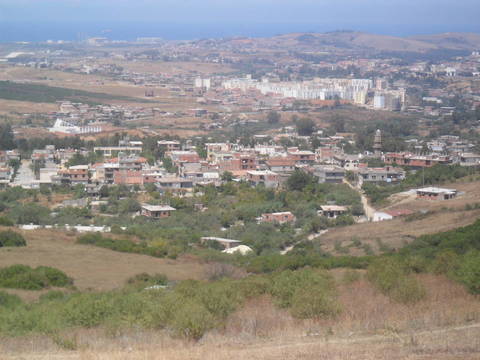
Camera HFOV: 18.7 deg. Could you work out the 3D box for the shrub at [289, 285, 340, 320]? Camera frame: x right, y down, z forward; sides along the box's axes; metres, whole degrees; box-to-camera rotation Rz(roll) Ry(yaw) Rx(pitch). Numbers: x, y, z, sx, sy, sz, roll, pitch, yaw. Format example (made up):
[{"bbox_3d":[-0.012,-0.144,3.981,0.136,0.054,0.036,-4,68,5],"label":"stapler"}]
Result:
[{"bbox_3d":[3.215,5.174,62.000,2.100,1.400,1.900,0,7,0],"label":"shrub"}]

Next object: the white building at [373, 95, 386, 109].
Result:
[{"bbox_3d":[182.040,-102.438,1900.000,15.000,17.000,14.000,3,7,25],"label":"white building"}]

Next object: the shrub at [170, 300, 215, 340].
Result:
[{"bbox_3d":[-1.696,5.000,52.000,1.600,1.400,1.500,0,7,0],"label":"shrub"}]

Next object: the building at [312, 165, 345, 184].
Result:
[{"bbox_3d":[41.940,-2.512,690.000,11.000,7.600,10.500,-4,8,-30],"label":"building"}]

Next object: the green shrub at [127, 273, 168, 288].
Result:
[{"bbox_3d":[-6.988,7.630,110.000,3.200,1.400,2.600,0,7,0],"label":"green shrub"}]

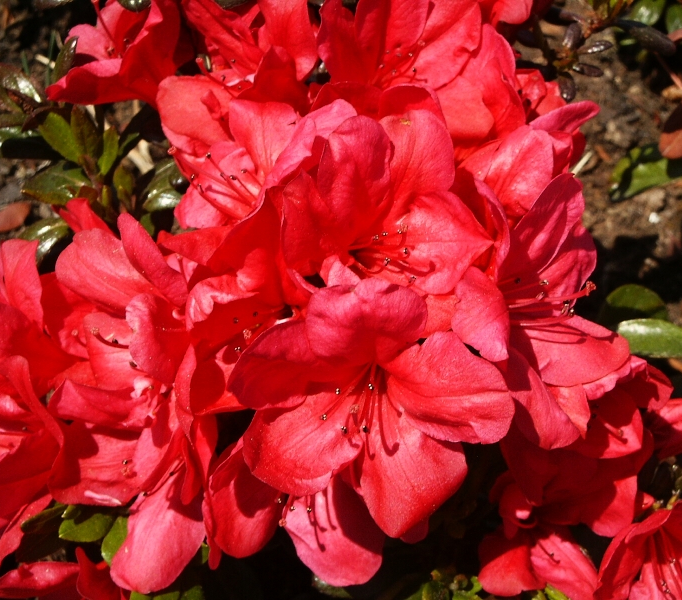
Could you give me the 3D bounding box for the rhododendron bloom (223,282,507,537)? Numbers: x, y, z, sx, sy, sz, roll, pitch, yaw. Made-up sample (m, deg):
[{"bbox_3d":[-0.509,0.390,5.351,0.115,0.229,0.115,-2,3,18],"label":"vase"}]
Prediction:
[{"bbox_3d":[0.007,0.025,0.430,0.067,0.060,0.038,2,21,4],"label":"rhododendron bloom"}]

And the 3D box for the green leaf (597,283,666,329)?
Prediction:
[{"bbox_3d":[0.077,0.002,0.475,0.018,0.005,0.013,13,61,7],"label":"green leaf"}]

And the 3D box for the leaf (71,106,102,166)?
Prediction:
[{"bbox_3d":[-0.067,-0.043,0.478,0.008,0.005,0.018,-12,75,-12],"label":"leaf"}]

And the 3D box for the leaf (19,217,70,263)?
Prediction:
[{"bbox_3d":[-0.079,-0.016,0.480,0.017,0.005,0.011,-15,53,-4],"label":"leaf"}]

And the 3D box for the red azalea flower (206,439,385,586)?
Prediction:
[{"bbox_3d":[-0.008,0.050,0.455,0.056,0.052,0.038,5,22,11],"label":"red azalea flower"}]

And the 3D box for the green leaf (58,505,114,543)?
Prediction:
[{"bbox_3d":[-0.065,0.057,0.460,0.015,0.003,0.009,-26,69,-4],"label":"green leaf"}]

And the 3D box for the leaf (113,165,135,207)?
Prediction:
[{"bbox_3d":[-0.057,-0.030,0.478,0.006,0.004,0.012,-6,72,4],"label":"leaf"}]

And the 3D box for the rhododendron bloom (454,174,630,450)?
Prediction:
[{"bbox_3d":[0.048,0.003,0.448,0.054,0.064,0.042,6,-4,-41],"label":"rhododendron bloom"}]

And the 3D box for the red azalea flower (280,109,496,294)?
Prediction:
[{"bbox_3d":[0.011,-0.023,0.438,0.054,0.036,0.051,1,85,-22],"label":"red azalea flower"}]

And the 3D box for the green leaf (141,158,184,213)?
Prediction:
[{"bbox_3d":[-0.048,-0.031,0.480,0.011,0.005,0.017,41,66,14],"label":"green leaf"}]

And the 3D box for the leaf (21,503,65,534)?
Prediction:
[{"bbox_3d":[-0.076,0.056,0.465,0.015,0.004,0.009,-27,50,-7],"label":"leaf"}]

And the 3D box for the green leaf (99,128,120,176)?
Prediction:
[{"bbox_3d":[-0.061,-0.039,0.475,0.006,0.003,0.013,19,90,18],"label":"green leaf"}]

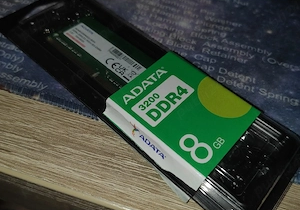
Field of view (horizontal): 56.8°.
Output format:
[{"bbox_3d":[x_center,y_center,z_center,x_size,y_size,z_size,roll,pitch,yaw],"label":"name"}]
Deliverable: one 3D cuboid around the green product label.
[{"bbox_3d":[0.016,0.001,0.127,0.054,0.003,0.042,39,62,21],"label":"green product label"}]

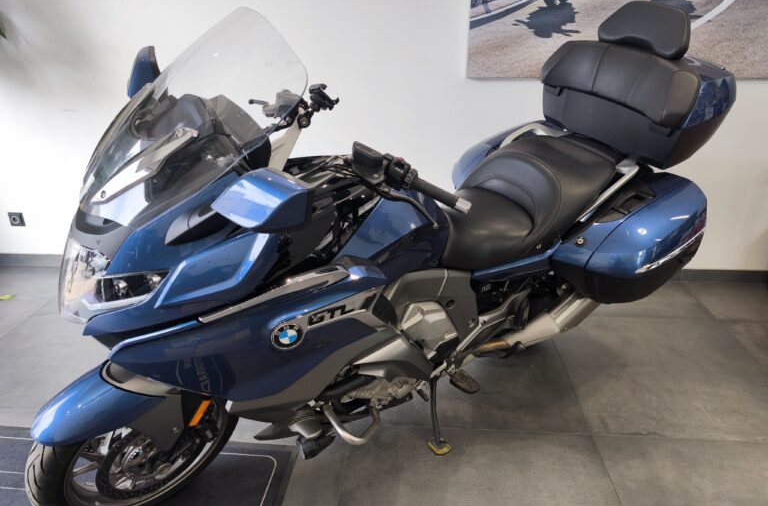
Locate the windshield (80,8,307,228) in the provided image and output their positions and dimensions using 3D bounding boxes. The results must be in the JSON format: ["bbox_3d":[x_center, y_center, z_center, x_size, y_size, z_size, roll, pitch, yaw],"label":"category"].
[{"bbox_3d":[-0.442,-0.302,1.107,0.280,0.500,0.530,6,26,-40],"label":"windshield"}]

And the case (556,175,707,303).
[{"bbox_3d":[0.900,-0.023,1.811,0.630,0.460,0.250,-14,38,-29],"label":"case"}]

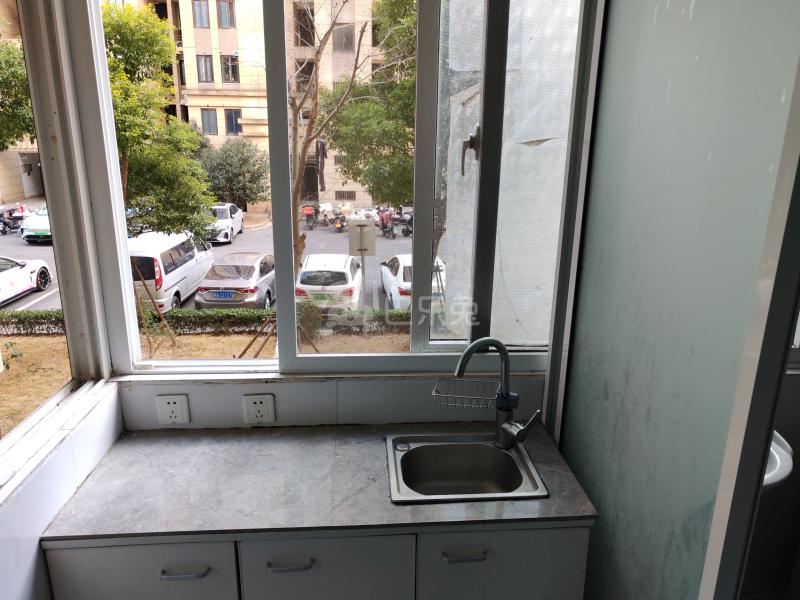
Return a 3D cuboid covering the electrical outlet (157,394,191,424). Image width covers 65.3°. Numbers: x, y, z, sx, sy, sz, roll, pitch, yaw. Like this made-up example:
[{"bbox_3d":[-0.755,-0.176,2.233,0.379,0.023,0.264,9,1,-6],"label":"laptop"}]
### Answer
[{"bbox_3d":[-0.642,0.309,1.777,0.086,0.086,0.011,-1,16,-4],"label":"electrical outlet"}]

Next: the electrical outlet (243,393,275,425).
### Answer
[{"bbox_3d":[-0.403,0.312,1.797,0.086,0.086,0.011,-1,16,-4],"label":"electrical outlet"}]

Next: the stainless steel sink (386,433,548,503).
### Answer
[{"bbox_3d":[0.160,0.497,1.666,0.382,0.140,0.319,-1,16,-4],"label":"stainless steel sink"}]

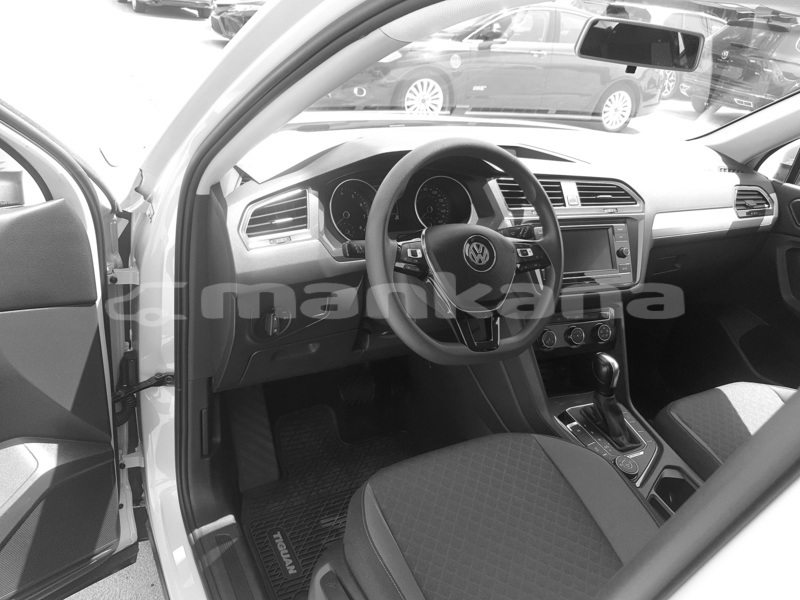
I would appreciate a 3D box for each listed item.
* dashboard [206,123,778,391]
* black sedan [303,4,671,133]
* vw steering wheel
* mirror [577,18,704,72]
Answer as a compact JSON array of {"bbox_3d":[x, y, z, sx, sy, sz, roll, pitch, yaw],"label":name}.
[{"bbox_3d":[0.307,-0.172,1.455,1.480,0.440,0.540,-5,30,-24],"label":"dashboard"},{"bbox_3d":[1.290,-3.156,7.915,4.870,1.475,1.870,-6,30,-24],"label":"black sedan"},{"bbox_3d":[0.107,-0.085,1.008,0.370,0.365,0.110,-5,1,-24],"label":"vw steering wheel"},{"bbox_3d":[0.427,-0.455,1.071,0.249,0.072,0.040,1,30,-14],"label":"mirror"}]

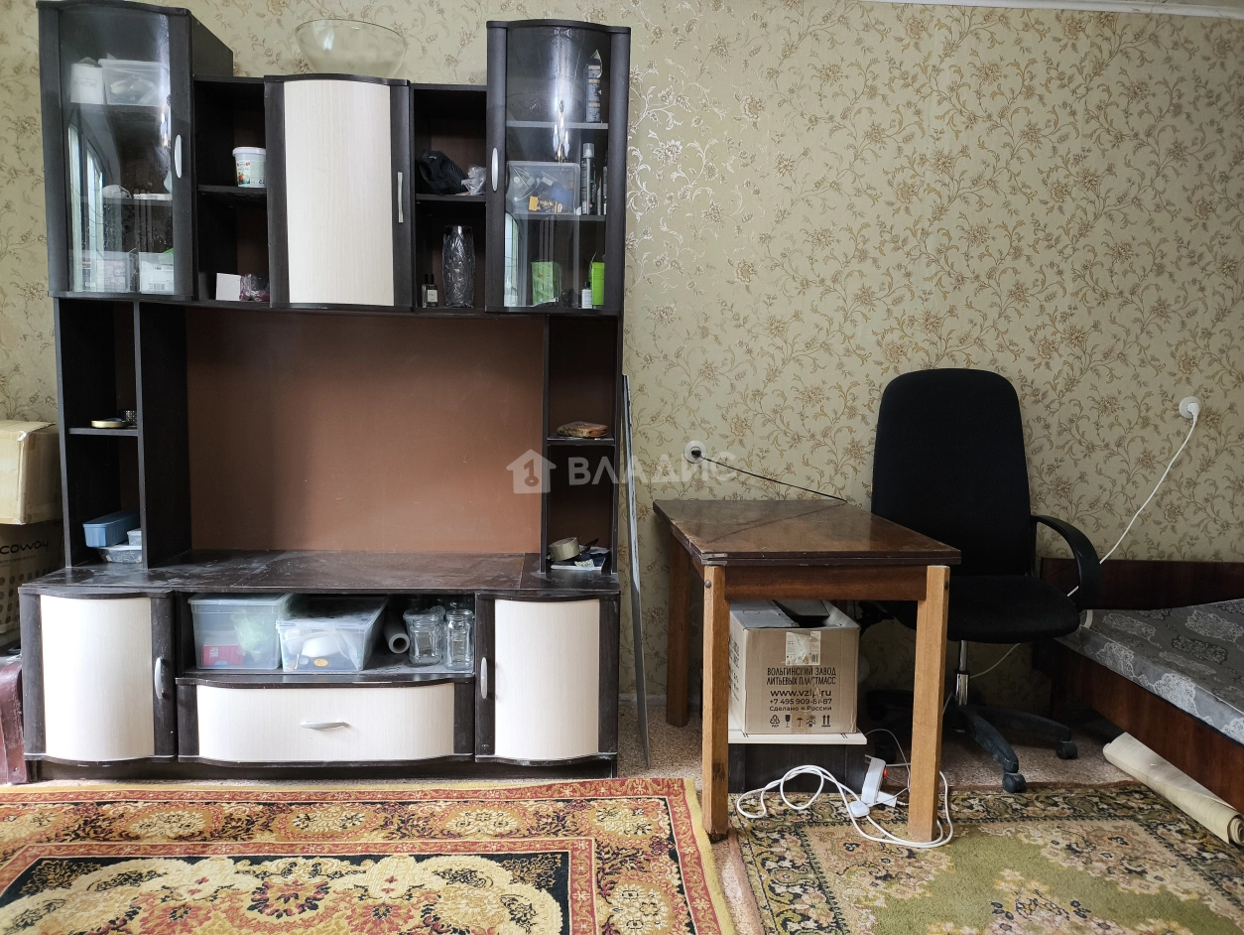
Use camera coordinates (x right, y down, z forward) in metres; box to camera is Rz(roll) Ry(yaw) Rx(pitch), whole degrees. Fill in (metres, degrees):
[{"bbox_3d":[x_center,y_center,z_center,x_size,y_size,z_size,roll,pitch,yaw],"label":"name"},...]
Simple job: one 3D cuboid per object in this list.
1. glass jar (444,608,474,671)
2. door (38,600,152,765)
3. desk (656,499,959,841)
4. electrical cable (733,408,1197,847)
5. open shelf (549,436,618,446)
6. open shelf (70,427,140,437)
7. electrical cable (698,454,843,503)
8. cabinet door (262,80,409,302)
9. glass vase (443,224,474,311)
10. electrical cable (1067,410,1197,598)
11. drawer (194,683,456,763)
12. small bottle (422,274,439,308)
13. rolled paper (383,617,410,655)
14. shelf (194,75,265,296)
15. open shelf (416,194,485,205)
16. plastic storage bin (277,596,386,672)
[{"bbox_3d":[-0.470,0.498,2.607,0.083,0.160,0.083,1,6,-3],"label":"glass jar"},{"bbox_3d":[-1.450,0.581,2.477,0.295,0.456,0.062,1,6,-3],"label":"door"},{"bbox_3d":[0.478,0.529,2.663,0.657,0.742,0.872,1,6,-5],"label":"desk"},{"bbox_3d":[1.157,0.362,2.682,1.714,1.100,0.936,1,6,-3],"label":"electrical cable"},{"bbox_3d":[-0.130,-0.092,2.907,0.211,0.017,0.279,1,6,-3],"label":"open shelf"},{"bbox_3d":[-1.552,-0.121,2.828,0.211,0.017,0.279,1,6,-3],"label":"open shelf"},{"bbox_3d":[0.531,0.039,3.169,0.542,0.165,0.050,1,6,-4],"label":"electrical cable"},{"bbox_3d":[-0.813,-0.784,2.584,0.407,0.641,0.058,1,6,-3],"label":"cabinet door"},{"bbox_3d":[-0.490,-0.600,2.707,0.096,0.244,0.096,1,6,-3],"label":"glass vase"},{"bbox_3d":[1.753,0.123,3.070,0.457,0.648,0.121,1,6,-3],"label":"electrical cable"},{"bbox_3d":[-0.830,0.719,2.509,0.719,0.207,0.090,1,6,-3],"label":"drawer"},{"bbox_3d":[-0.583,-0.532,2.716,0.042,0.100,0.036,-2,7,-28],"label":"small bottle"},{"bbox_3d":[-0.714,0.518,2.846,0.061,0.061,0.280,-1,6,-18],"label":"rolled paper"},{"bbox_3d":[-1.133,-0.811,2.761,0.218,0.646,0.308,1,6,-3],"label":"shelf"},{"bbox_3d":[-0.510,-0.813,2.806,0.211,0.017,0.284,1,6,-3],"label":"open shelf"},{"bbox_3d":[-0.855,0.499,2.704,0.250,0.150,0.310,1,6,-3],"label":"plastic storage bin"}]

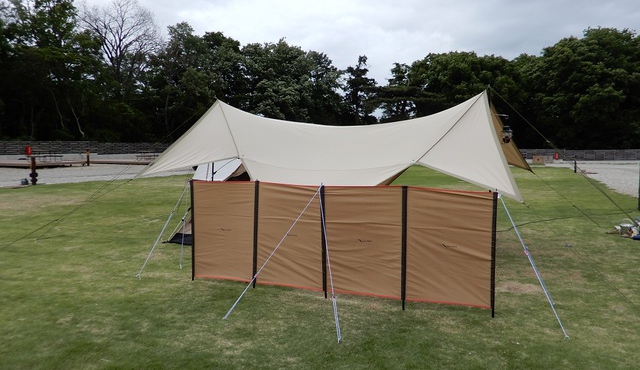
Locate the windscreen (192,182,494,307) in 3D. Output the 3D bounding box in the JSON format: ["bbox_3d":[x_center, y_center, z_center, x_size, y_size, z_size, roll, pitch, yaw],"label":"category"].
[{"bbox_3d":[0.067,0.547,5.194,3.255,1.120,0.140,2,5,21],"label":"windscreen"}]

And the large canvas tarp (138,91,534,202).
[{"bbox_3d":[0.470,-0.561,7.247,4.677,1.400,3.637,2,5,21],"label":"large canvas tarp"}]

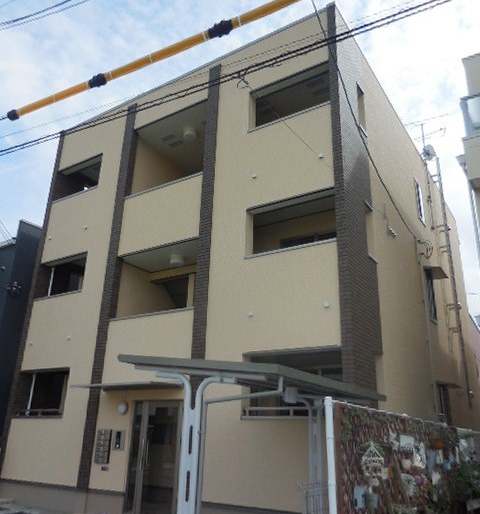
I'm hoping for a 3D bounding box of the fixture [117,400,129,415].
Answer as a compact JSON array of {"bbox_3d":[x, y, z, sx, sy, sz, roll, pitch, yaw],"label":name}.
[{"bbox_3d":[-2.319,3.008,9.176,0.230,0.250,0.110,-11,-24,32],"label":"fixture"}]

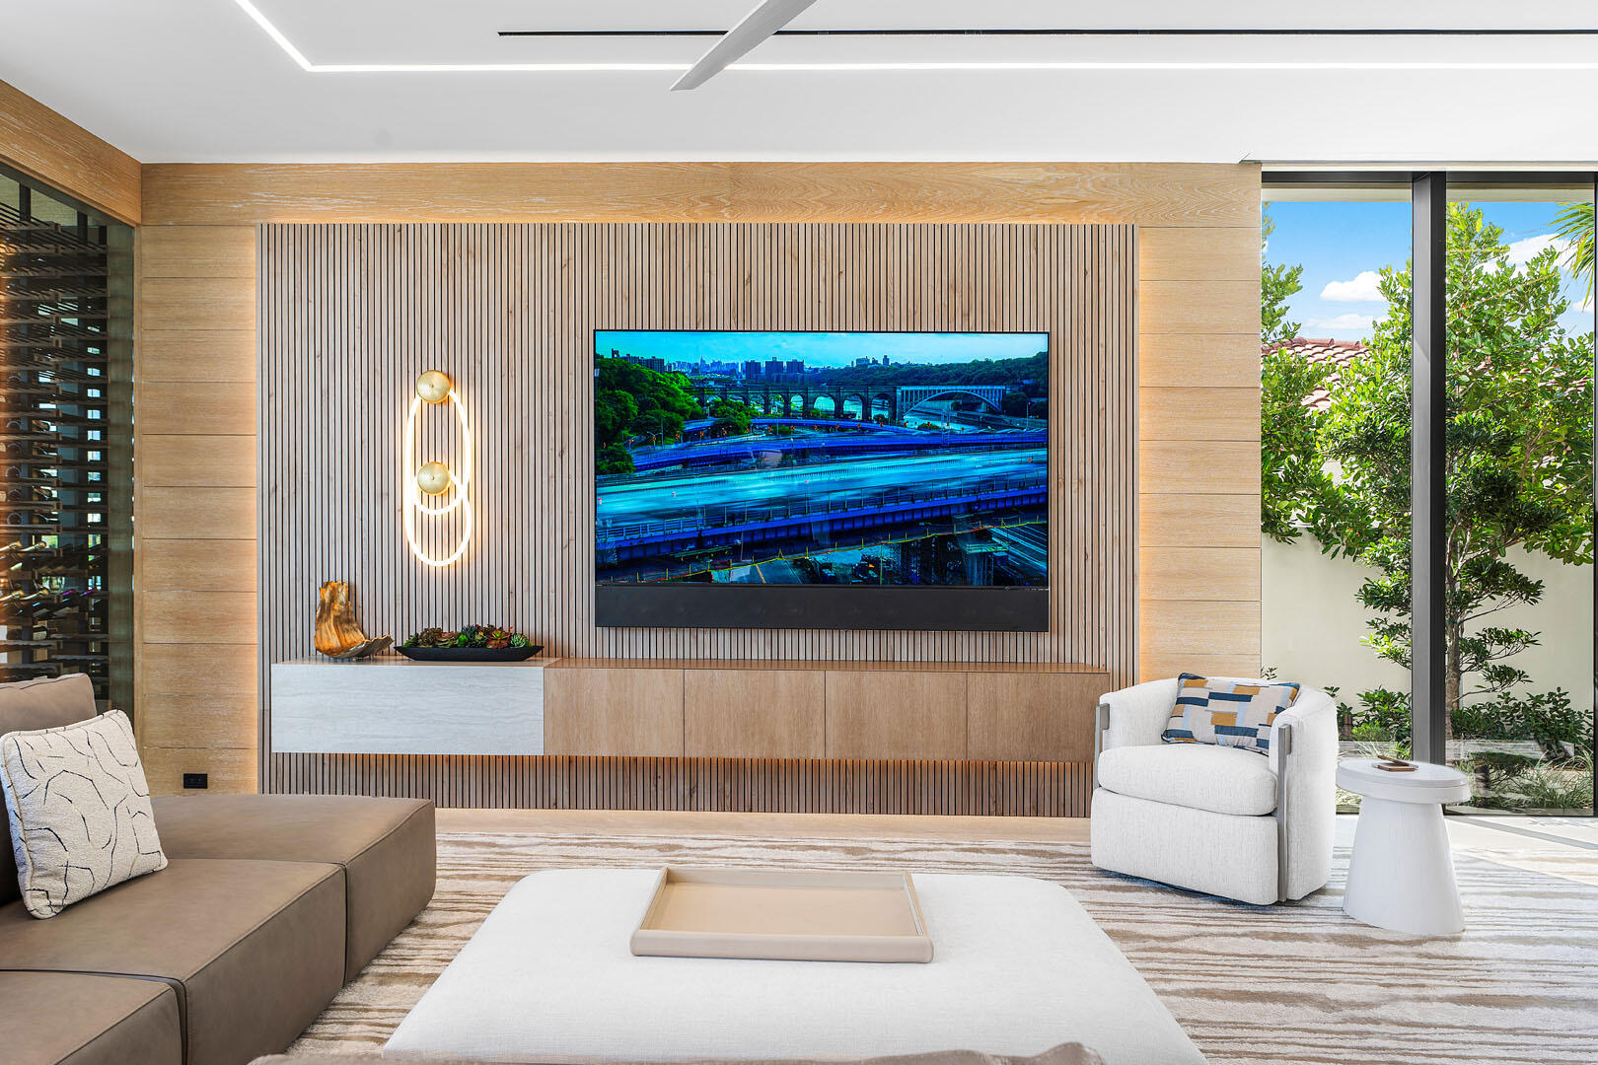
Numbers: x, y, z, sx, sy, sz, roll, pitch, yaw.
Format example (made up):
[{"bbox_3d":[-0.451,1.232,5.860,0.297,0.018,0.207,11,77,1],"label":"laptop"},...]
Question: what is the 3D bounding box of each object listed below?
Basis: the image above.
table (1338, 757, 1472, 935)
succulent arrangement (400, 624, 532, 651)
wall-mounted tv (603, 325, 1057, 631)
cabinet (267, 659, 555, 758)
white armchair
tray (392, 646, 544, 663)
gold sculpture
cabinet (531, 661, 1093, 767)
[{"bbox_3d":[2.151,1.103,3.640,0.415,0.515,0.415,0,0,1],"label":"table"},{"bbox_3d":[-1.577,0.498,4.830,0.620,0.130,0.180,0,0,1],"label":"succulent arrangement"},{"bbox_3d":[0.111,-0.249,4.920,2.178,1.426,0.070,0,0,1],"label":"wall-mounted tv"},{"bbox_3d":[-1.765,0.802,4.795,1.228,0.401,0.365,0,0,1],"label":"cabinet"},{"bbox_3d":[1.700,0.993,4.118,0.775,0.735,0.800,0,0,42],"label":"white armchair"},{"bbox_3d":[-1.559,0.574,4.830,0.700,0.068,0.200,0,0,1],"label":"tray"},{"bbox_3d":[-2.113,0.414,4.840,0.365,0.365,0.200,0,0,1],"label":"gold sculpture"},{"bbox_3d":[0.122,0.822,4.775,2.547,0.400,0.365,0,0,1],"label":"cabinet"}]

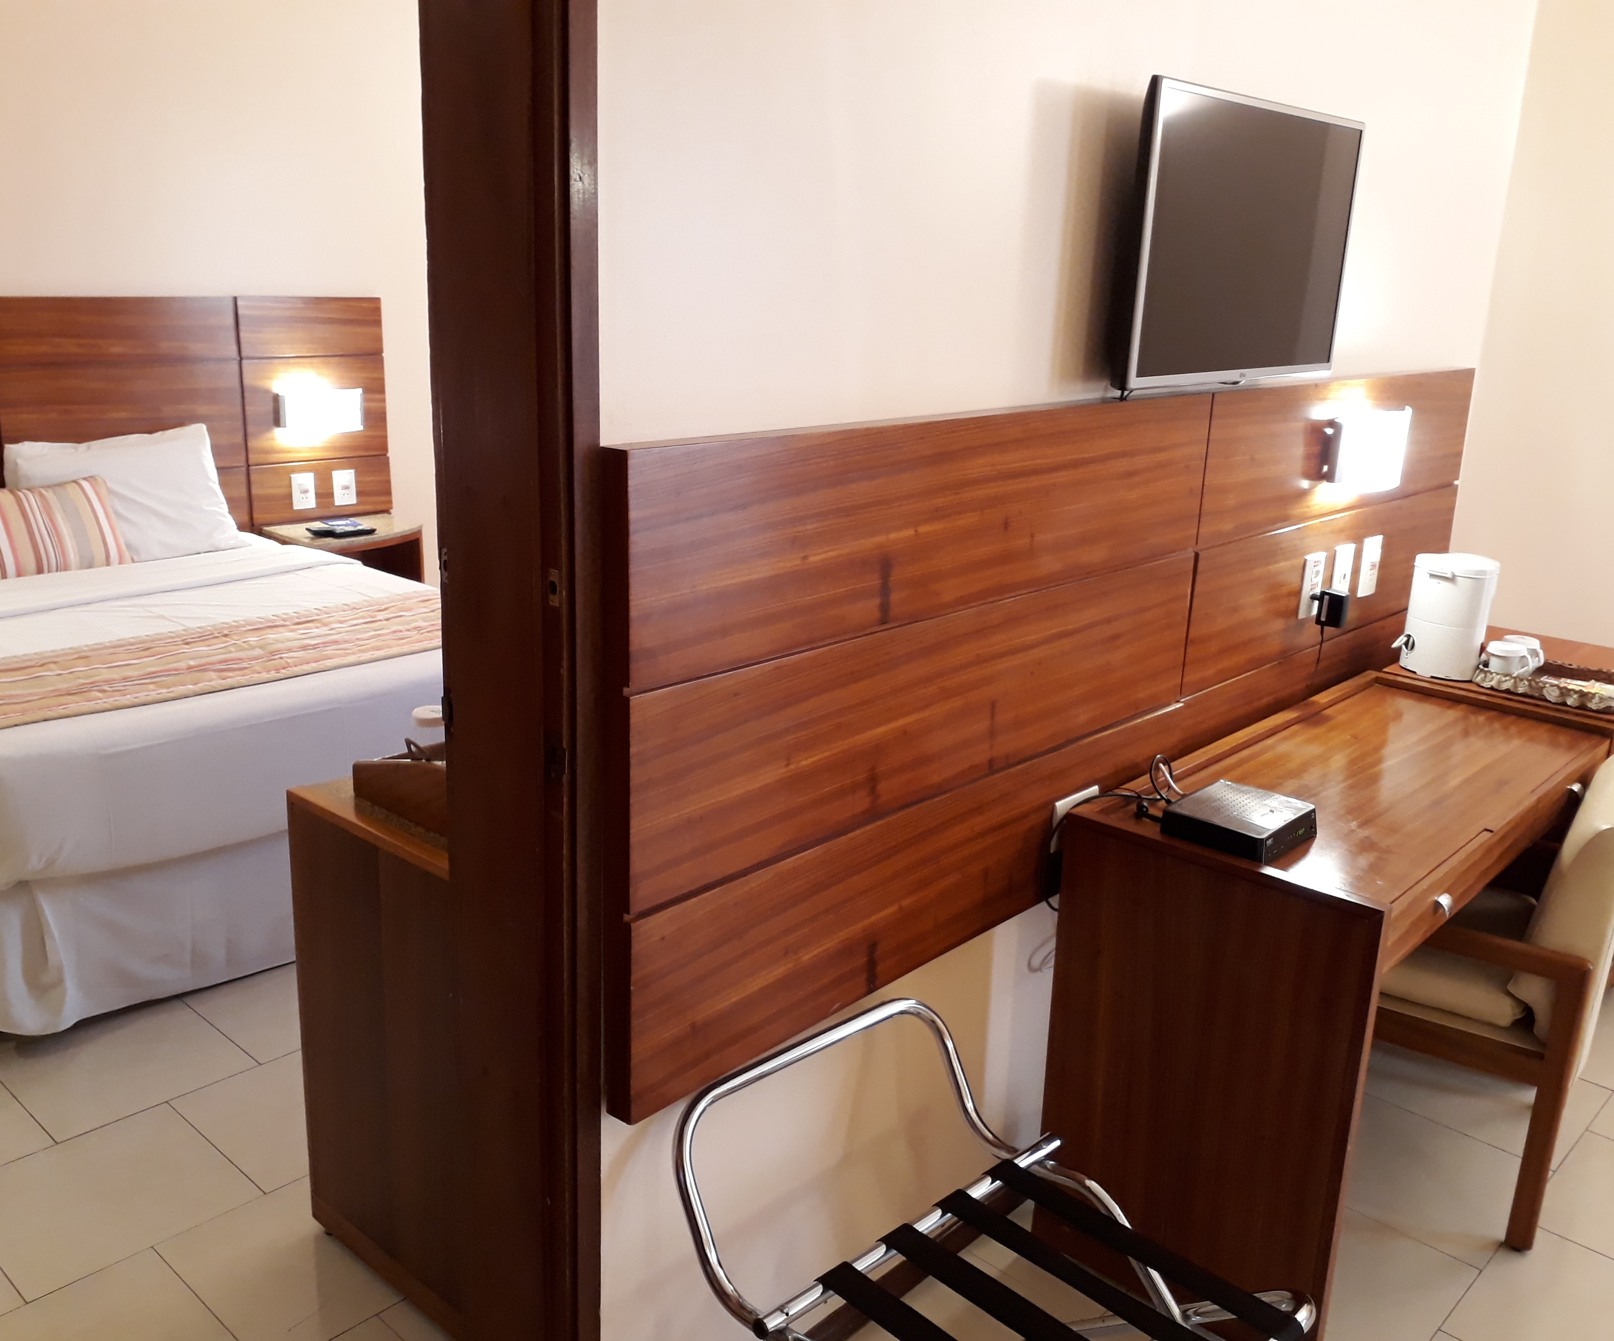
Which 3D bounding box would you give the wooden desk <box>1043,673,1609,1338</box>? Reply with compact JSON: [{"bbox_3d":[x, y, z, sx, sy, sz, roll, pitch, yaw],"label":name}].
[{"bbox_3d":[0.982,0.548,2.550,0.499,0.805,1.177,16,22,41],"label":"wooden desk"}]

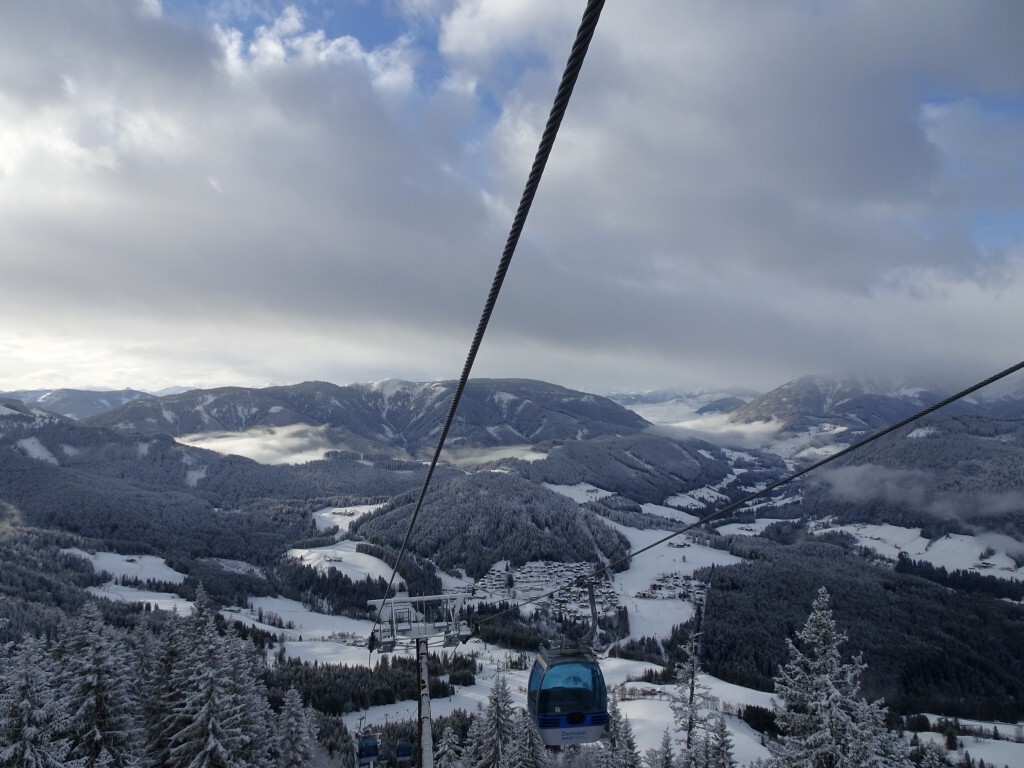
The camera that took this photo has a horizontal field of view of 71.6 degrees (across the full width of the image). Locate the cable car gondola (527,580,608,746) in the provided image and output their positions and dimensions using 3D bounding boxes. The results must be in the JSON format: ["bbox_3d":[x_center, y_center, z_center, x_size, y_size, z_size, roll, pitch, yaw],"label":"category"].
[{"bbox_3d":[1.550,7.280,19.500,1.850,4.100,1.950,3,1,-11],"label":"cable car gondola"}]

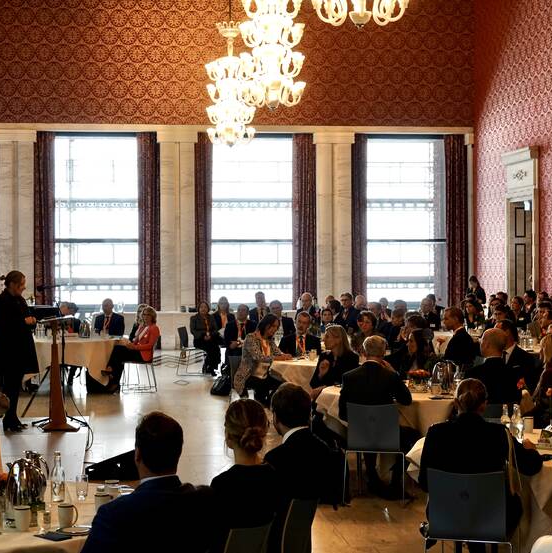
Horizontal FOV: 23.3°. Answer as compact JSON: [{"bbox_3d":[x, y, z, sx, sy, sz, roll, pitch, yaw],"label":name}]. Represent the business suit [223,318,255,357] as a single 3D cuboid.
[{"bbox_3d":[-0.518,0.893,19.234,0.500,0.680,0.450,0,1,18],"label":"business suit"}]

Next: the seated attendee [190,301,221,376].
[{"bbox_3d":[-1.180,1.026,22.550,0.500,1.210,0.800,0,1,-9],"label":"seated attendee"}]

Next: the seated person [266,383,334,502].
[{"bbox_3d":[-0.010,1.149,6.270,0.800,1.310,0.540,1,1,38],"label":"seated person"}]

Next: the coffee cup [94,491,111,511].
[{"bbox_3d":[-0.795,1.057,6.161,0.090,0.096,0.075,0,1,0],"label":"coffee cup"}]

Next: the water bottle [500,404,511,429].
[{"bbox_3d":[1.496,0.949,8.627,0.070,0.240,0.070,0,1,0],"label":"water bottle"}]

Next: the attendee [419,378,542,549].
[{"bbox_3d":[1.150,1.158,7.380,0.620,1.270,0.800,0,1,16],"label":"attendee"}]

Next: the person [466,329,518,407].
[{"bbox_3d":[1.660,1.080,10.800,0.560,1.330,0.800,0,1,-22],"label":"person"}]

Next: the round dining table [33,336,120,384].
[{"bbox_3d":[-3.319,1.356,21.112,1.780,0.750,1.780,0,1,0],"label":"round dining table"}]

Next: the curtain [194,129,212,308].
[{"bbox_3d":[-1.570,-1.090,28.500,0.420,3.950,0.250,0,1,-6],"label":"curtain"}]

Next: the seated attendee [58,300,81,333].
[{"bbox_3d":[-3.220,1.023,20.750,0.520,1.260,0.780,0,1,-3],"label":"seated attendee"}]

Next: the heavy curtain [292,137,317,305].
[{"bbox_3d":[0.600,-1.100,28.800,0.500,3.950,0.250,0,1,-6],"label":"heavy curtain"}]

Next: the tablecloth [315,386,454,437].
[{"bbox_3d":[1.238,1.330,12.129,1.800,0.550,1.800,0,1,0],"label":"tablecloth"}]

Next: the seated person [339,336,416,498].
[{"bbox_3d":[0.830,1.106,10.680,0.600,1.280,0.800,0,1,12],"label":"seated person"}]

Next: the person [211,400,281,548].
[{"bbox_3d":[-0.233,1.208,5.765,0.750,1.300,0.500,0,1,44],"label":"person"}]

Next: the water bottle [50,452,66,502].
[{"bbox_3d":[-1.030,0.954,6.320,0.072,0.237,0.072,0,1,0],"label":"water bottle"}]

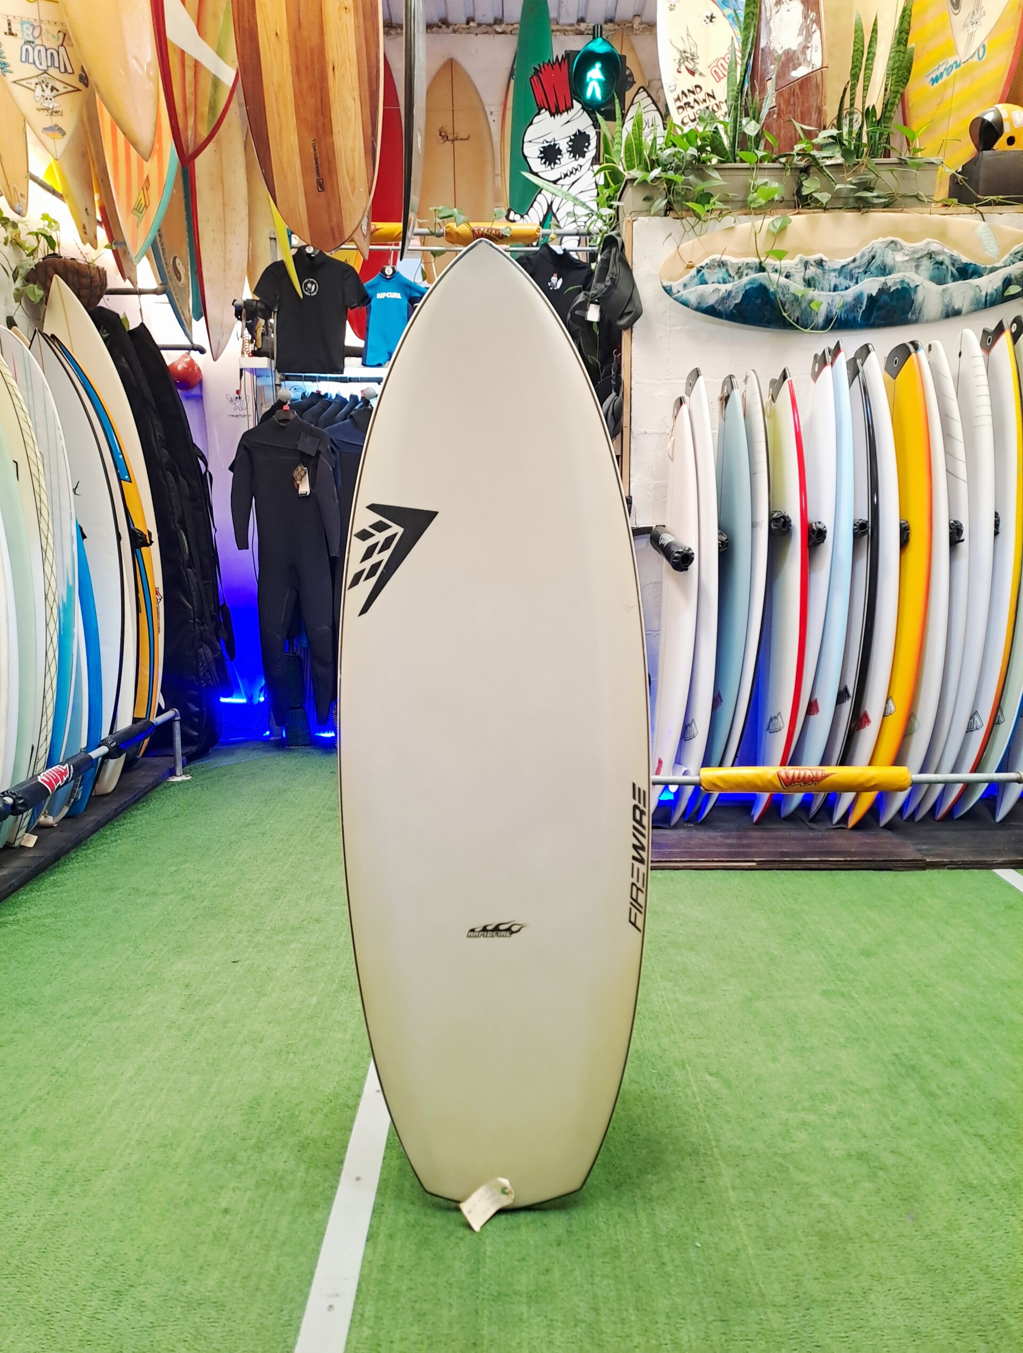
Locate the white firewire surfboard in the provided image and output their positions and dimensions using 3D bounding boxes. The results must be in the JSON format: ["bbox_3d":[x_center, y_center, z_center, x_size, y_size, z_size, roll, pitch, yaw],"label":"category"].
[{"bbox_3d":[-0.029,0.100,1.673,0.515,1.624,0.110,-1,3,0],"label":"white firewire surfboard"}]

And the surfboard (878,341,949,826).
[{"bbox_3d":[1.522,-0.337,3.749,0.120,1.842,0.510,3,4,0],"label":"surfboard"}]

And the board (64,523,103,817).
[{"bbox_3d":[-1.865,-0.118,3.876,0.480,1.350,0.090,-2,5,0],"label":"board"}]

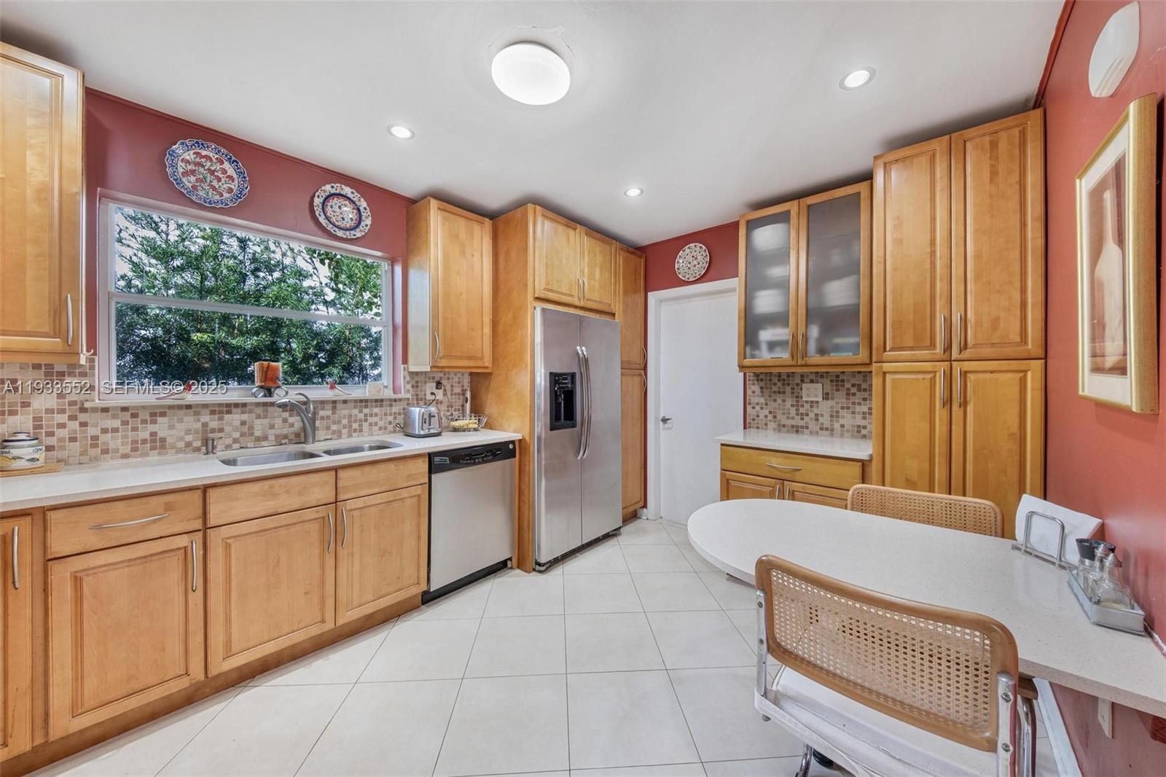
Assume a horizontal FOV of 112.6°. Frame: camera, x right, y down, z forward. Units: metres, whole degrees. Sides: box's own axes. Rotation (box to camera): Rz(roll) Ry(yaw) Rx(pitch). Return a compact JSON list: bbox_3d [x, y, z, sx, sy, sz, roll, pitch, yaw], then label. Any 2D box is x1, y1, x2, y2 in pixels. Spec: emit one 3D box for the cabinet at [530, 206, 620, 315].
[{"bbox_3d":[-0.272,-0.916,3.172,0.665,0.647,0.922,0,0,41],"label":"cabinet"}]

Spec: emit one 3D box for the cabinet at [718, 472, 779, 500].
[{"bbox_3d":[1.217,0.840,2.635,0.376,0.589,0.500,1,1,42],"label":"cabinet"}]

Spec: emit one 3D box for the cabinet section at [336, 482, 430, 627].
[{"bbox_3d":[-1.243,0.831,2.209,0.590,0.592,0.447,1,1,42],"label":"cabinet section"}]

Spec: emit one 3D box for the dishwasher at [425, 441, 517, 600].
[{"bbox_3d":[-0.881,0.804,2.611,0.600,0.885,0.608,1,1,42],"label":"dishwasher"}]

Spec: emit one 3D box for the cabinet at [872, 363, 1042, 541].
[{"bbox_3d":[1.905,0.527,2.041,0.582,1.315,0.530,1,1,42],"label":"cabinet"}]

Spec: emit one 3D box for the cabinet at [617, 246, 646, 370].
[{"bbox_3d":[0.186,-0.709,3.690,0.665,1.075,0.448,0,0,41],"label":"cabinet"}]

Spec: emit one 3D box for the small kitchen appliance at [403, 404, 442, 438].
[{"bbox_3d":[-1.091,0.218,2.639,0.275,0.200,0.175,1,1,42],"label":"small kitchen appliance"}]

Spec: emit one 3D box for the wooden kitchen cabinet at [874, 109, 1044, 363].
[{"bbox_3d":[1.943,-0.672,2.068,0.593,1.073,0.570,0,0,41],"label":"wooden kitchen cabinet"}]

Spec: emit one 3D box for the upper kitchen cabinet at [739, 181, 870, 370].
[{"bbox_3d":[1.506,-0.672,2.632,0.765,1.092,0.315,0,0,41],"label":"upper kitchen cabinet"}]

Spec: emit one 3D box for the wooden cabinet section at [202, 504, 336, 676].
[{"bbox_3d":[-1.541,0.836,1.881,0.590,0.592,0.439,1,1,42],"label":"wooden cabinet section"}]

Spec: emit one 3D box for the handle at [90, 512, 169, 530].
[{"bbox_3d":[-1.575,0.464,1.356,0.032,0.016,0.183,1,1,42],"label":"handle"}]

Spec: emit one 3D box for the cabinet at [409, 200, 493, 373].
[{"bbox_3d":[-0.926,-0.667,2.757,0.305,1.105,0.470,0,0,41],"label":"cabinet"}]

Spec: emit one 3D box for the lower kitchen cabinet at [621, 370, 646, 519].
[{"bbox_3d":[0.188,0.517,3.697,0.665,1.373,0.448,0,0,41],"label":"lower kitchen cabinet"}]

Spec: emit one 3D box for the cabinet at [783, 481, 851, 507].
[{"bbox_3d":[1.502,0.847,2.382,0.366,0.589,0.500,1,1,42],"label":"cabinet"}]

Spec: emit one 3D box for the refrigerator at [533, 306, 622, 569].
[{"bbox_3d":[-0.244,0.334,3.139,0.755,1.767,0.905,0,0,41],"label":"refrigerator"}]

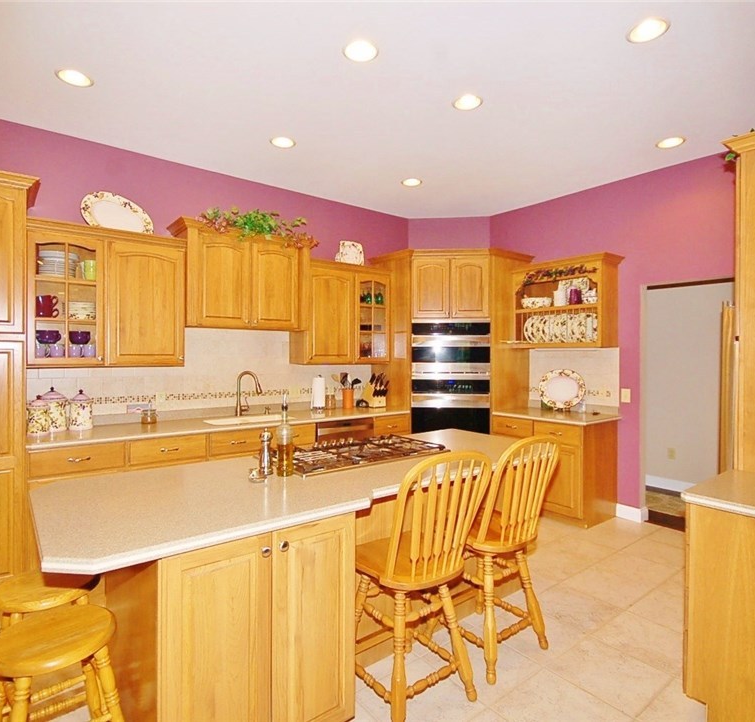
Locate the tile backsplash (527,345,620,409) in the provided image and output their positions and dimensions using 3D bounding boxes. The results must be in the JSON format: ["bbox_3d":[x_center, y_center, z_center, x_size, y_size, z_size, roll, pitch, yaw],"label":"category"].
[{"bbox_3d":[1.955,0.155,4.599,0.029,0.562,0.960,0,1,-39],"label":"tile backsplash"}]

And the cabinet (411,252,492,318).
[{"bbox_3d":[0.721,-0.744,4.686,0.778,0.672,0.550,0,1,1],"label":"cabinet"}]

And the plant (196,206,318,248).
[{"bbox_3d":[-0.975,-1.087,3.773,0.980,0.265,0.270,0,1,-36],"label":"plant"}]

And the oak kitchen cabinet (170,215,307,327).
[{"bbox_3d":[-1.142,-0.670,3.893,1.115,0.813,0.470,0,1,-36],"label":"oak kitchen cabinet"}]

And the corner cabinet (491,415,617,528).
[{"bbox_3d":[1.708,0.983,4.399,0.595,0.850,0.970,0,1,-39],"label":"corner cabinet"}]

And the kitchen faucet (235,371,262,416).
[{"bbox_3d":[-1.129,0.285,3.980,0.250,0.400,0.100,0,1,32],"label":"kitchen faucet"}]

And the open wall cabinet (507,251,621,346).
[{"bbox_3d":[1.841,-0.539,4.465,0.355,0.835,0.979,0,1,-39],"label":"open wall cabinet"}]

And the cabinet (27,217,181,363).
[{"bbox_3d":[-1.979,-0.440,3.351,0.965,0.964,0.380,0,1,-36],"label":"cabinet"}]

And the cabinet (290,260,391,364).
[{"bbox_3d":[-0.351,-0.442,4.517,0.965,0.949,0.380,0,1,-36],"label":"cabinet"}]

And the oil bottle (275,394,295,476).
[{"bbox_3d":[-0.451,0.355,2.193,0.077,0.384,0.077,0,1,-37],"label":"oil bottle"}]

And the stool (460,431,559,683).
[{"bbox_3d":[0.560,0.887,2.224,0.442,1.075,0.518,0,1,-27],"label":"stool"}]

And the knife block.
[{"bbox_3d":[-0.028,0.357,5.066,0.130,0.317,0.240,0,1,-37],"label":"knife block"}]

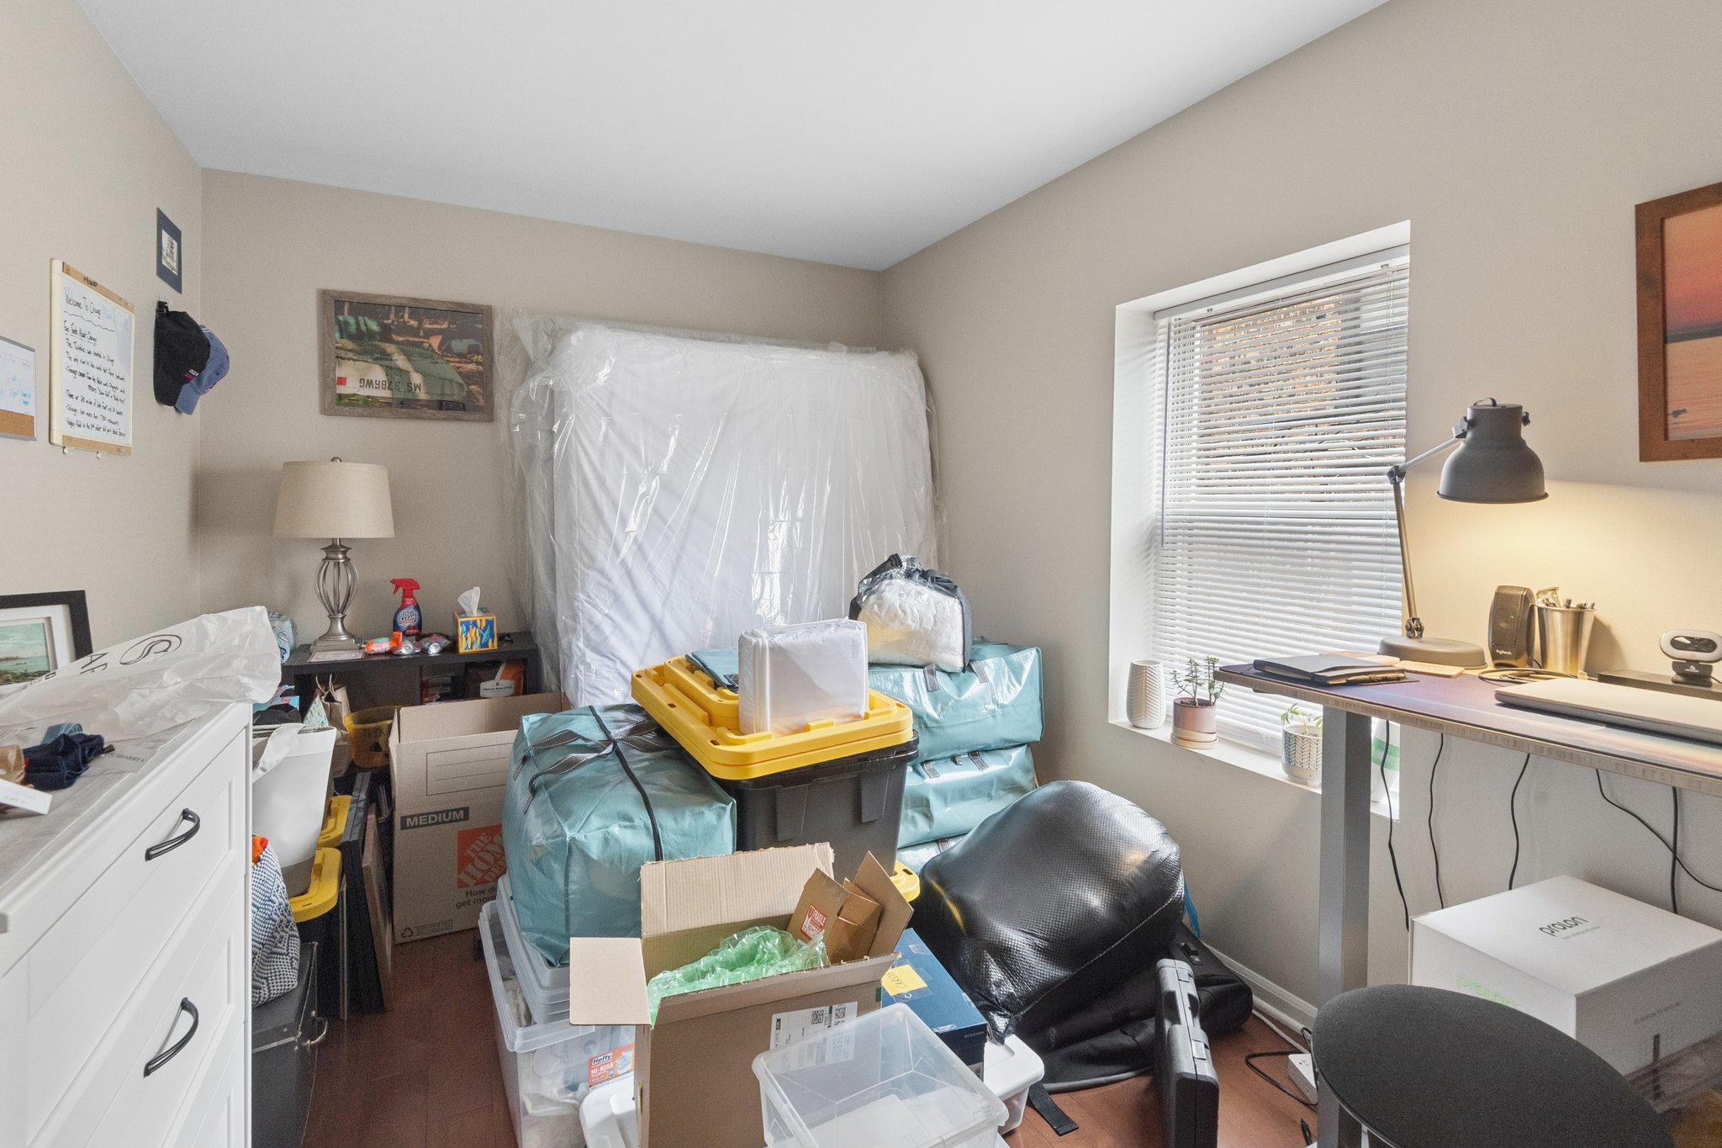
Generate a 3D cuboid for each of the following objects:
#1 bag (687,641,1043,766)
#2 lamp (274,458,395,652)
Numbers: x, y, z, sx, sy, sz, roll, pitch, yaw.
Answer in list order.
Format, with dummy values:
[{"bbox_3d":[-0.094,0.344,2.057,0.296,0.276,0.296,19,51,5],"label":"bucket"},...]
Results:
[{"bbox_3d":[0.170,0.372,2.420,0.680,0.310,0.390,-2,4,-26],"label":"bag"},{"bbox_3d":[-1.790,-0.073,2.605,0.340,0.640,0.340,-2,4,-26],"label":"lamp"}]

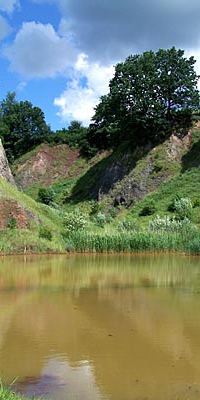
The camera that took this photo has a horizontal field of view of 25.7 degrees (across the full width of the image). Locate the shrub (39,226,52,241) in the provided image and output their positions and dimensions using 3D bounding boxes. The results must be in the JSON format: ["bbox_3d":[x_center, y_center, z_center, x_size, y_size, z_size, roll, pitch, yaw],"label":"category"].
[{"bbox_3d":[-5.210,3.200,42.000,1.330,1.330,1.300,0,-4,0],"label":"shrub"}]

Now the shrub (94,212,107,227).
[{"bbox_3d":[0.060,2.410,53.000,1.440,1.800,1.500,0,-4,0],"label":"shrub"}]

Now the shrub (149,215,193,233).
[{"bbox_3d":[7.550,2.680,47.000,4.670,2.230,2.500,0,-4,0],"label":"shrub"}]

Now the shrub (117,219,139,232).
[{"bbox_3d":[3.010,2.900,48.000,2.390,1.740,1.900,0,-4,0],"label":"shrub"}]

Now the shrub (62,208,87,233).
[{"bbox_3d":[-2.730,2.350,47.000,2.550,2.870,2.500,0,-4,0],"label":"shrub"}]

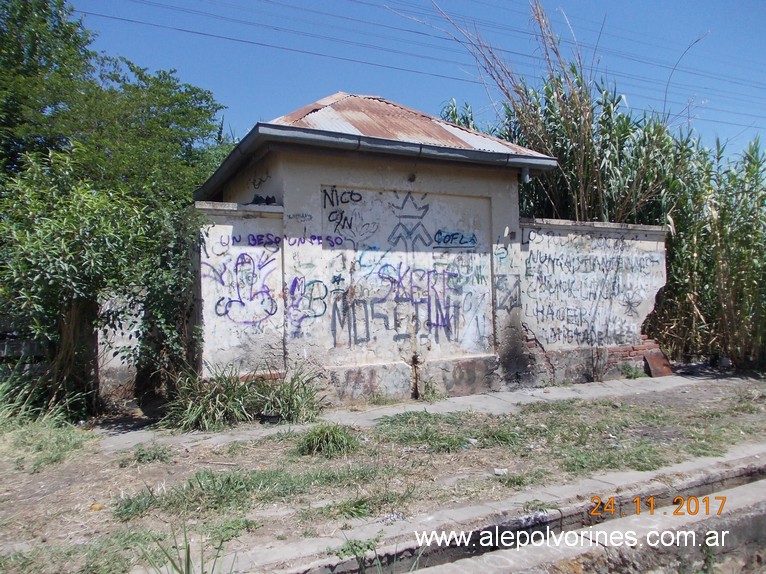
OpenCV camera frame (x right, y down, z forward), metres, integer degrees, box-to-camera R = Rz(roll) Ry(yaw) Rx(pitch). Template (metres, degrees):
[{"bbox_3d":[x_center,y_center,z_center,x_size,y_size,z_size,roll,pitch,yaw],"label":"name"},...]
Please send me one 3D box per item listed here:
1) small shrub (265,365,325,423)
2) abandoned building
[{"bbox_3d":[-0.959,1.118,6.713,0.588,0.549,0.529,0,-2,-27],"label":"small shrub"},{"bbox_3d":[0.625,-0.709,9.792,7.497,4.341,3.773,0,-2,-27],"label":"abandoned building"}]

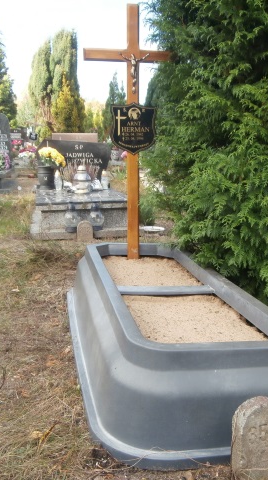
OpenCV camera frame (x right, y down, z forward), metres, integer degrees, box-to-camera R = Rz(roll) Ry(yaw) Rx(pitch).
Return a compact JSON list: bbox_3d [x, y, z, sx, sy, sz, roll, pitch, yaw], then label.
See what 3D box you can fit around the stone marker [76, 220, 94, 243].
[{"bbox_3d":[-0.579,-0.102,5.300,0.190,0.260,0.090,-2,13,-11],"label":"stone marker"}]

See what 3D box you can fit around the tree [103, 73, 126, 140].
[{"bbox_3d":[-0.751,-4.888,18.000,1.000,3.700,1.000,-2,13,-11],"label":"tree"}]

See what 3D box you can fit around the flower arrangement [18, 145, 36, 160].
[{"bbox_3d":[-2.880,-2.380,12.000,0.480,0.420,0.420,-2,13,-11],"label":"flower arrangement"}]

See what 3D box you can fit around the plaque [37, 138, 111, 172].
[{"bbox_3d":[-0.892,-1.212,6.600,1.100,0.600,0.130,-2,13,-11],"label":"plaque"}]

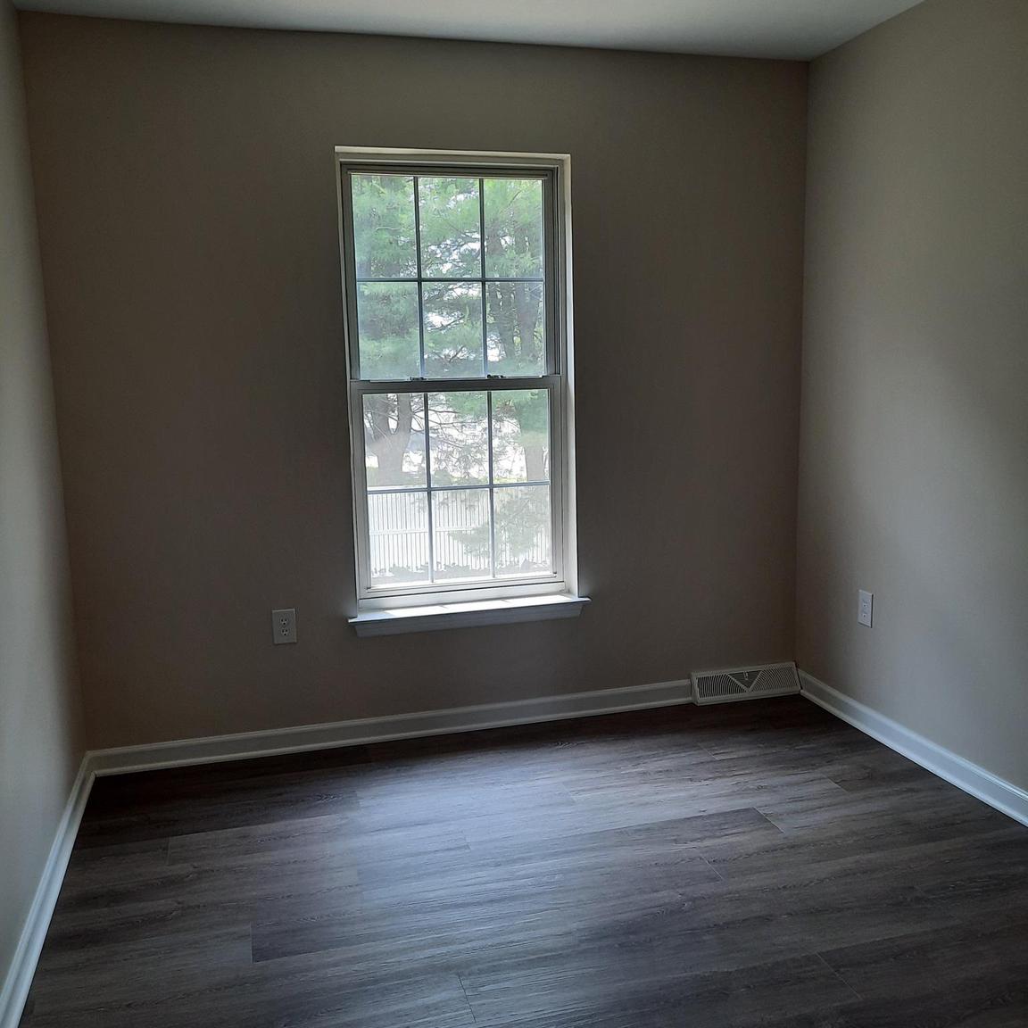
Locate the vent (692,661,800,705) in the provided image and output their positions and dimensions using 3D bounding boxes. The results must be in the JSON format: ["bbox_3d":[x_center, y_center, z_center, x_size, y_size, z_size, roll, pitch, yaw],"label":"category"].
[{"bbox_3d":[0.935,0.682,3.970,0.452,0.111,0.060,-4,9,-15],"label":"vent"}]

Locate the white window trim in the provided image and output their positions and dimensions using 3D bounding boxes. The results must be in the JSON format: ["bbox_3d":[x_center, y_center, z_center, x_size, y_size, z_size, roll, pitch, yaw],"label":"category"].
[{"bbox_3d":[-0.188,-0.454,3.555,0.827,1.606,0.104,-4,9,-15],"label":"white window trim"}]

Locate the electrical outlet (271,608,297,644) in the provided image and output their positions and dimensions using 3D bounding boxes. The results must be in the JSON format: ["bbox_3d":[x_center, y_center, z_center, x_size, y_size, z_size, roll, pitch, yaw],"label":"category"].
[{"bbox_3d":[-0.798,0.394,3.454,0.077,0.120,0.009,-4,9,-15],"label":"electrical outlet"}]

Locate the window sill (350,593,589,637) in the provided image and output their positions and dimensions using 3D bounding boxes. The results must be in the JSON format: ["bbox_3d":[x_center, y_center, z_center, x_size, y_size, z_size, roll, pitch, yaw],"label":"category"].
[{"bbox_3d":[-0.163,0.371,3.676,0.905,0.067,0.128,-4,9,-15],"label":"window sill"}]

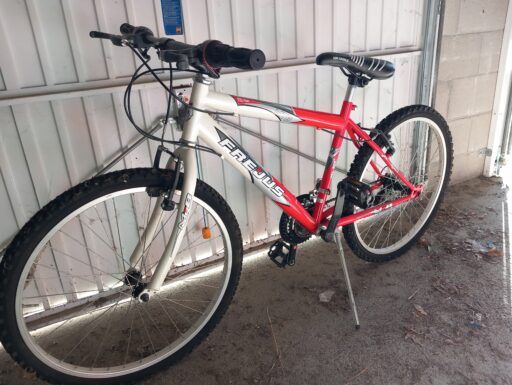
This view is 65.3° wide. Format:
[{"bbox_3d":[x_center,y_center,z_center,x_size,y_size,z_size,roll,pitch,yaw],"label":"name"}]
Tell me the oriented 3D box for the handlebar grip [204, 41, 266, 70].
[{"bbox_3d":[-0.040,-0.242,0.712,0.040,0.040,0.133,-20,31,-36],"label":"handlebar grip"}]

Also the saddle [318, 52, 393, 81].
[{"bbox_3d":[0.270,-0.365,1.156,0.264,0.070,0.147,-8,25,-33],"label":"saddle"}]

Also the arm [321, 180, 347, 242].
[{"bbox_3d":[0.245,0.060,1.243,0.031,0.203,0.028,-6,23,-34],"label":"arm"}]

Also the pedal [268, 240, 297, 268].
[{"bbox_3d":[0.100,0.229,1.481,0.072,0.030,0.094,-48,40,-9],"label":"pedal"}]

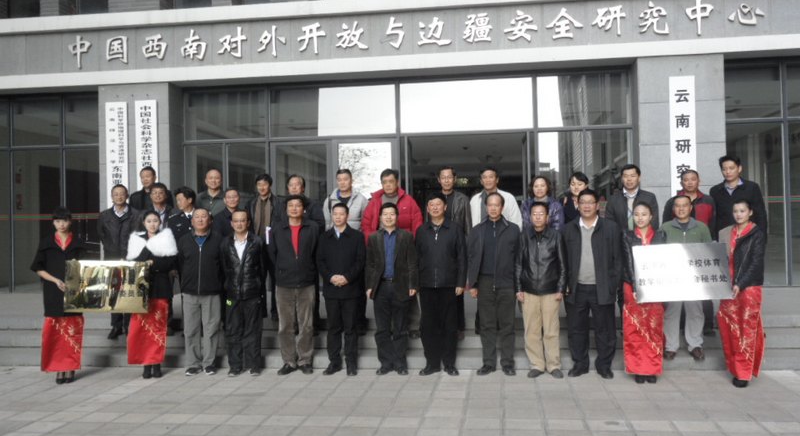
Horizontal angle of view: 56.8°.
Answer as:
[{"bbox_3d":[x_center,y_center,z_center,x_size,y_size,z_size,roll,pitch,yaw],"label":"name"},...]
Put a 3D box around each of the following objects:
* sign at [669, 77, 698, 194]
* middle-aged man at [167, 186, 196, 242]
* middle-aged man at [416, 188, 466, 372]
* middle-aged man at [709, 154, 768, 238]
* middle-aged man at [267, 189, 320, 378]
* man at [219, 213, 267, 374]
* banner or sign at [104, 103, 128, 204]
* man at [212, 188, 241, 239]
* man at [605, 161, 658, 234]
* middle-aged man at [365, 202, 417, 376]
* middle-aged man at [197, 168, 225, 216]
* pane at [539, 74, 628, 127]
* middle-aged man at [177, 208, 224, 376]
[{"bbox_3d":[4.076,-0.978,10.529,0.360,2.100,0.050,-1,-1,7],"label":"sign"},{"bbox_3d":[-2.378,0.482,8.384,0.500,1.670,0.300,-1,-1,-7],"label":"middle-aged man"},{"bbox_3d":[0.406,0.640,7.244,0.480,1.773,0.300,-1,-1,10],"label":"middle-aged man"},{"bbox_3d":[3.508,0.276,7.652,0.600,1.858,0.370,-2,-1,34],"label":"middle-aged man"},{"bbox_3d":[-1.070,0.665,7.499,0.490,1.795,0.300,-1,-1,-6],"label":"middle-aged man"},{"bbox_3d":[-1.587,0.737,7.451,0.463,1.655,0.340,-1,-1,-3],"label":"man"},{"bbox_3d":[-4.688,-0.722,12.260,0.398,2.388,0.050,-1,-1,8],"label":"banner or sign"},{"bbox_3d":[-1.885,0.493,8.319,0.520,1.650,0.320,-1,-1,-4],"label":"man"},{"bbox_3d":[2.445,0.332,7.810,0.539,1.796,0.340,-1,-1,14],"label":"man"},{"bbox_3d":[-0.084,0.688,7.313,0.534,1.683,0.340,-1,-1,3],"label":"middle-aged man"},{"bbox_3d":[-2.258,0.296,8.976,0.500,1.782,0.300,-1,-1,-8],"label":"middle-aged man"},{"bbox_3d":[2.931,-1.872,11.806,1.479,0.839,0.060,-1,-1,8],"label":"pane"},{"bbox_3d":[-2.023,0.739,7.498,0.477,1.671,0.350,-1,-1,-8],"label":"middle-aged man"}]

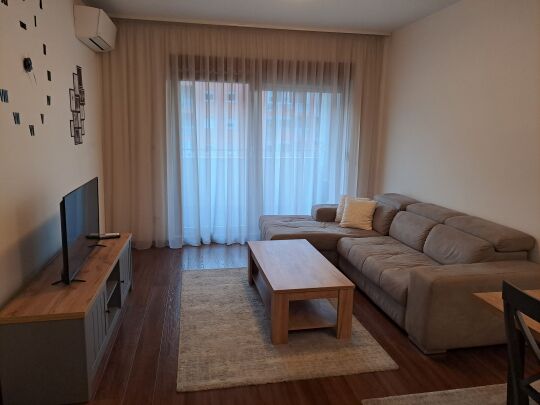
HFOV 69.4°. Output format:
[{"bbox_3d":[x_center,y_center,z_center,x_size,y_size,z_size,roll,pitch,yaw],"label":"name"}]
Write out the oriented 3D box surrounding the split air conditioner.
[{"bbox_3d":[-1.718,-1.699,3.905,0.215,0.280,0.800,-1,10,-11],"label":"split air conditioner"}]

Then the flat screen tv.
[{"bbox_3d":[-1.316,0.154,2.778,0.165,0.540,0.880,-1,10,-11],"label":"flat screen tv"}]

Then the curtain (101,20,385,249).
[{"bbox_3d":[-0.227,-0.785,4.841,3.461,2.660,0.140,-1,10,-11],"label":"curtain"}]

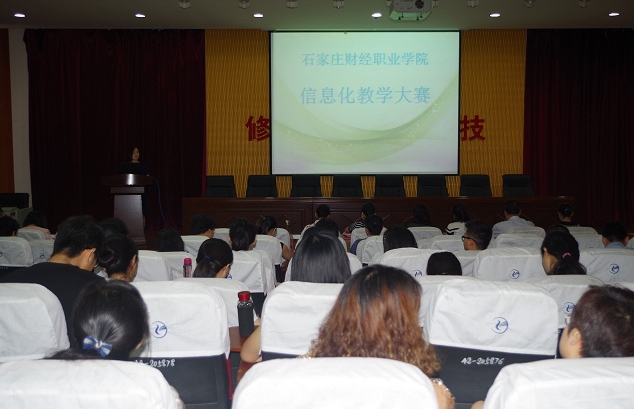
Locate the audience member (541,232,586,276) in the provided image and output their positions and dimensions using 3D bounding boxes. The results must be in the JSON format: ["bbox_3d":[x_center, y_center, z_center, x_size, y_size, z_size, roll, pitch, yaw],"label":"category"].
[{"bbox_3d":[1.320,0.750,3.600,0.460,1.240,0.720,-1,4,-7],"label":"audience member"}]

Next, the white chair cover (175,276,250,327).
[{"bbox_3d":[-0.560,0.497,3.270,0.480,0.250,0.170,0,5,0],"label":"white chair cover"}]

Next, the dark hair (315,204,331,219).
[{"bbox_3d":[0.072,0.101,7.598,0.165,0.190,0.190,0,5,0],"label":"dark hair"}]

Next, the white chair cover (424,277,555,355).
[{"bbox_3d":[0.658,0.414,2.410,0.480,0.258,0.170,0,5,0],"label":"white chair cover"}]

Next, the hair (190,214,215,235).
[{"bbox_3d":[-1.038,0.190,5.750,0.200,0.220,0.220,1,5,15],"label":"hair"}]

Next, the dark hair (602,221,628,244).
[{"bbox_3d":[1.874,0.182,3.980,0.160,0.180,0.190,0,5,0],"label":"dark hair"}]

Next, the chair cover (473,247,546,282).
[{"bbox_3d":[1.262,0.411,3.993,0.480,0.270,0.170,0,5,0],"label":"chair cover"}]

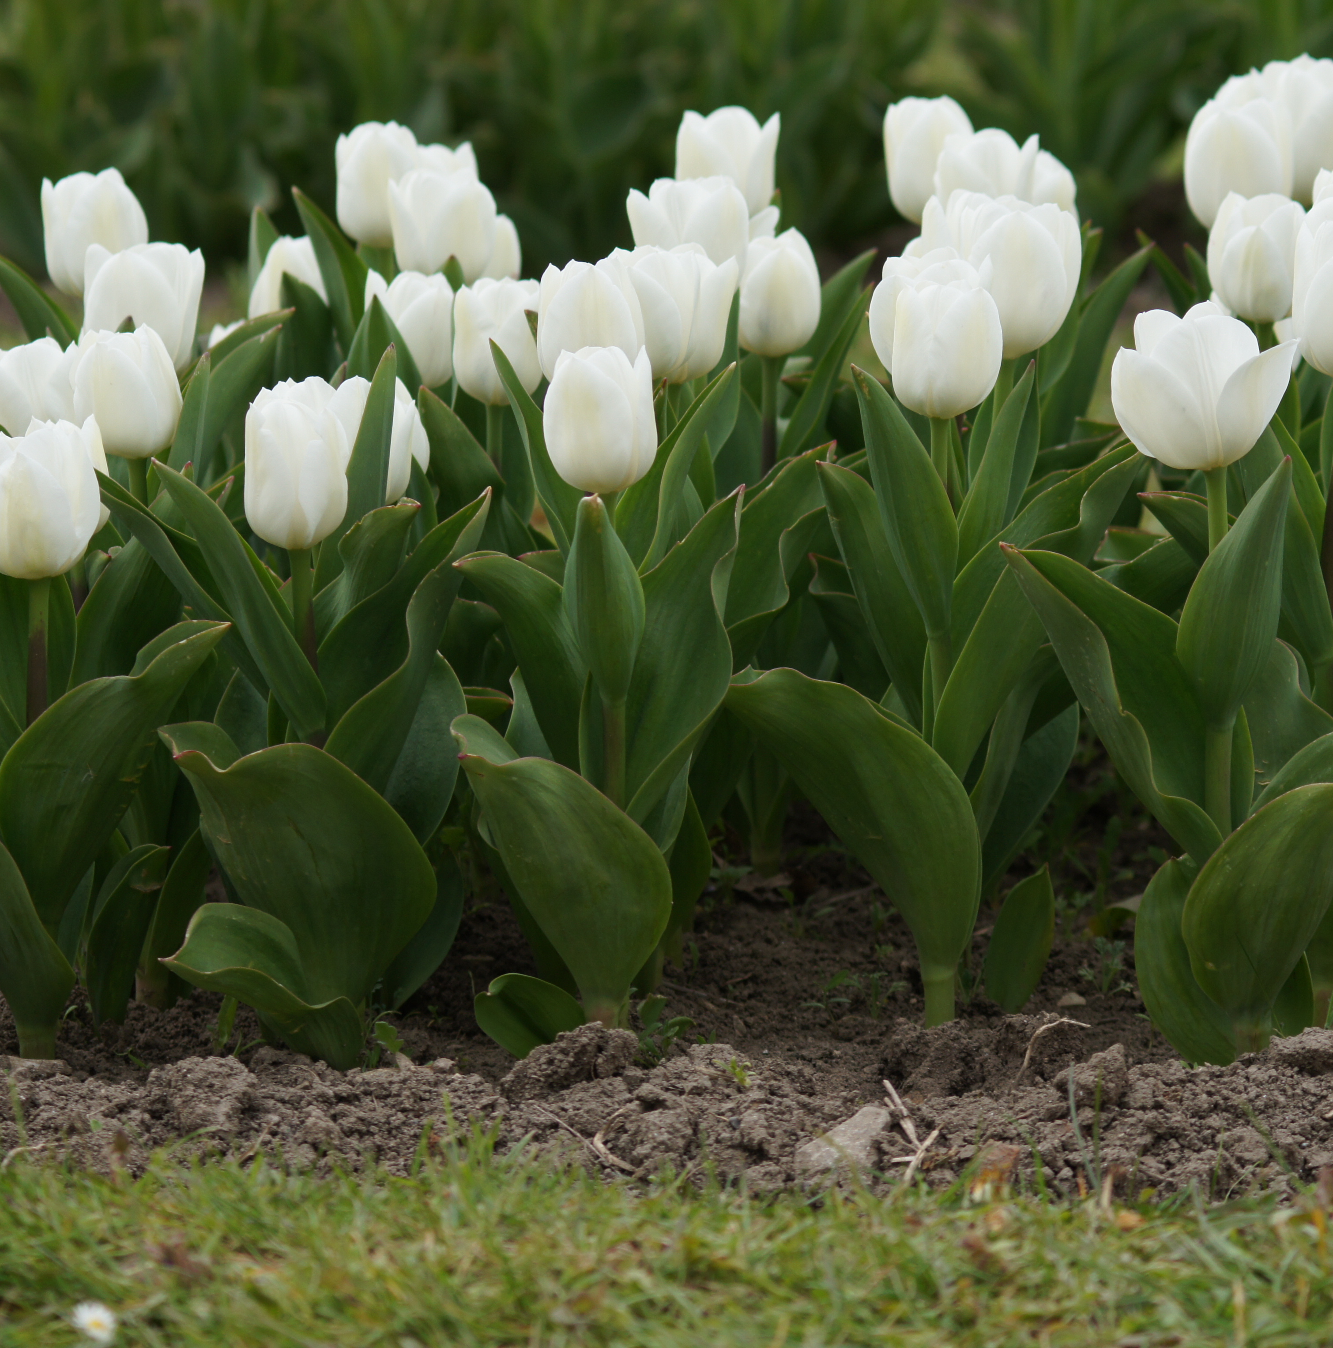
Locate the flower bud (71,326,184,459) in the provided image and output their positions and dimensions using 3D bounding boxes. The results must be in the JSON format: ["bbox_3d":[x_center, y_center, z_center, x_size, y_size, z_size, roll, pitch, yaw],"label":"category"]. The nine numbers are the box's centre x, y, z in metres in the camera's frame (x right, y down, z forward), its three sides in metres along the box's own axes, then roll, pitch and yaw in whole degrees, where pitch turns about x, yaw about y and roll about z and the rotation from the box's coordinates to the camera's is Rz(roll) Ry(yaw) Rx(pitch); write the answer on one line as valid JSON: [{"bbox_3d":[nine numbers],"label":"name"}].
[{"bbox_3d":[-0.257,-0.135,4.021,0.054,0.063,0.054,0,13,0],"label":"flower bud"}]

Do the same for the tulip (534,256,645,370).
[{"bbox_3d":[-0.040,-0.184,4.450,0.058,0.068,0.056,0,10,0],"label":"tulip"}]

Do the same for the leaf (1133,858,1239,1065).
[{"bbox_3d":[0.246,0.135,3.960,0.053,0.100,0.040,0,16,0],"label":"leaf"}]

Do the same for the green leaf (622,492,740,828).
[{"bbox_3d":[0.006,-0.008,4.090,0.055,0.166,0.045,17,11,-3],"label":"green leaf"}]

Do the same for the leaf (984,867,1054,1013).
[{"bbox_3d":[0.177,0.134,4.240,0.036,0.075,0.020,0,10,0],"label":"leaf"}]

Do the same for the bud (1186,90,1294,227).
[{"bbox_3d":[0.285,-0.257,4.203,0.055,0.072,0.055,0,13,0],"label":"bud"}]

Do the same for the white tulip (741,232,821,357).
[{"bbox_3d":[0.056,-0.187,4.143,0.040,0.064,0.040,0,13,0],"label":"white tulip"}]

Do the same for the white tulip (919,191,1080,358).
[{"bbox_3d":[0.173,-0.207,4.380,0.081,0.084,0.074,0,12,0],"label":"white tulip"}]

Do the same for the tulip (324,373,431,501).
[{"bbox_3d":[-0.137,-0.109,3.970,0.052,0.066,0.052,0,16,0],"label":"tulip"}]

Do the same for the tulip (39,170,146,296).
[{"bbox_3d":[-0.290,-0.224,4.280,0.054,0.065,0.054,0,13,0],"label":"tulip"}]

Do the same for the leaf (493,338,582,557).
[{"bbox_3d":[-0.065,-0.108,4.350,0.034,0.131,0.035,-20,11,4],"label":"leaf"}]

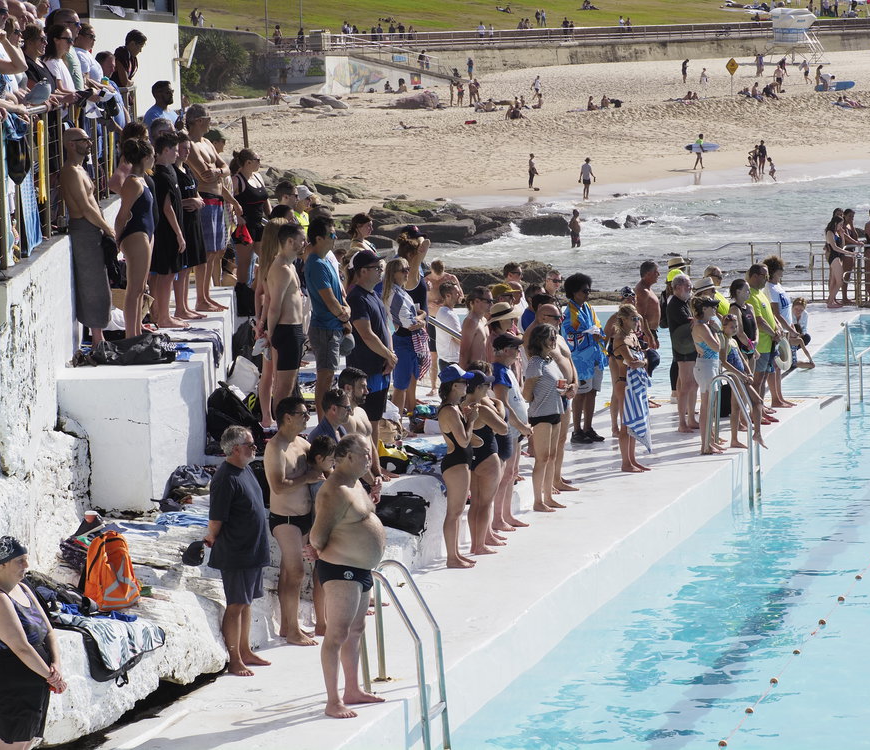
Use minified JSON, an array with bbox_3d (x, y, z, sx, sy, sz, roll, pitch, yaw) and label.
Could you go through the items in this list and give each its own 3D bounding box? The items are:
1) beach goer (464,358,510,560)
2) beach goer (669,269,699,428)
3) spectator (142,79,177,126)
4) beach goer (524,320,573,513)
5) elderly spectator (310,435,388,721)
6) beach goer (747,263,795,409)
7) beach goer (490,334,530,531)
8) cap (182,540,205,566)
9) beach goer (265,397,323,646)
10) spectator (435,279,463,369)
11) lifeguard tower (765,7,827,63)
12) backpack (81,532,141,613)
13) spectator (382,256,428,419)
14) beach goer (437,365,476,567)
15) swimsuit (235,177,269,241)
[{"bbox_3d":[0.446,0.732,27.950,0.360,1.580,0.420,0,5,12],"label":"beach goer"},{"bbox_3d":[2.836,-0.262,37.580,0.360,1.760,0.520,1,6,25],"label":"beach goer"},{"bbox_3d":[-2.657,-1.963,31.880,0.360,1.760,0.500,1,6,22],"label":"spectator"},{"bbox_3d":[1.050,0.395,31.000,0.380,1.730,0.450,0,5,22],"label":"beach goer"},{"bbox_3d":[-0.571,1.284,21.480,0.410,1.770,0.540,1,6,19],"label":"elderly spectator"},{"bbox_3d":[3.961,-0.373,39.000,0.420,1.770,0.520,1,6,25],"label":"beach goer"},{"bbox_3d":[0.683,0.501,29.400,0.380,1.730,0.480,0,5,16],"label":"beach goer"},{"bbox_3d":[-1.694,1.252,23.100,0.220,0.140,0.170,-25,25,-20],"label":"cap"},{"bbox_3d":[-1.016,1.028,23.650,0.370,1.740,0.480,3,6,38],"label":"beach goer"},{"bbox_3d":[0.175,-0.169,37.200,0.320,1.750,0.480,-1,5,5],"label":"spectator"},{"bbox_3d":[29.239,-27.381,266.000,3.700,4.500,3.700,-5,7,-40],"label":"lifeguard tower"},{"bbox_3d":[-2.112,1.276,21.500,0.320,0.480,0.220,-5,-2,-38],"label":"backpack"},{"bbox_3d":[-0.272,-0.254,29.400,0.400,1.600,0.420,1,5,20],"label":"spectator"},{"bbox_3d":[0.181,0.753,27.700,0.340,1.660,0.420,-1,5,8],"label":"beach goer"},{"bbox_3d":[-1.730,-1.573,31.300,0.250,0.630,0.340,2,6,31],"label":"swimsuit"}]

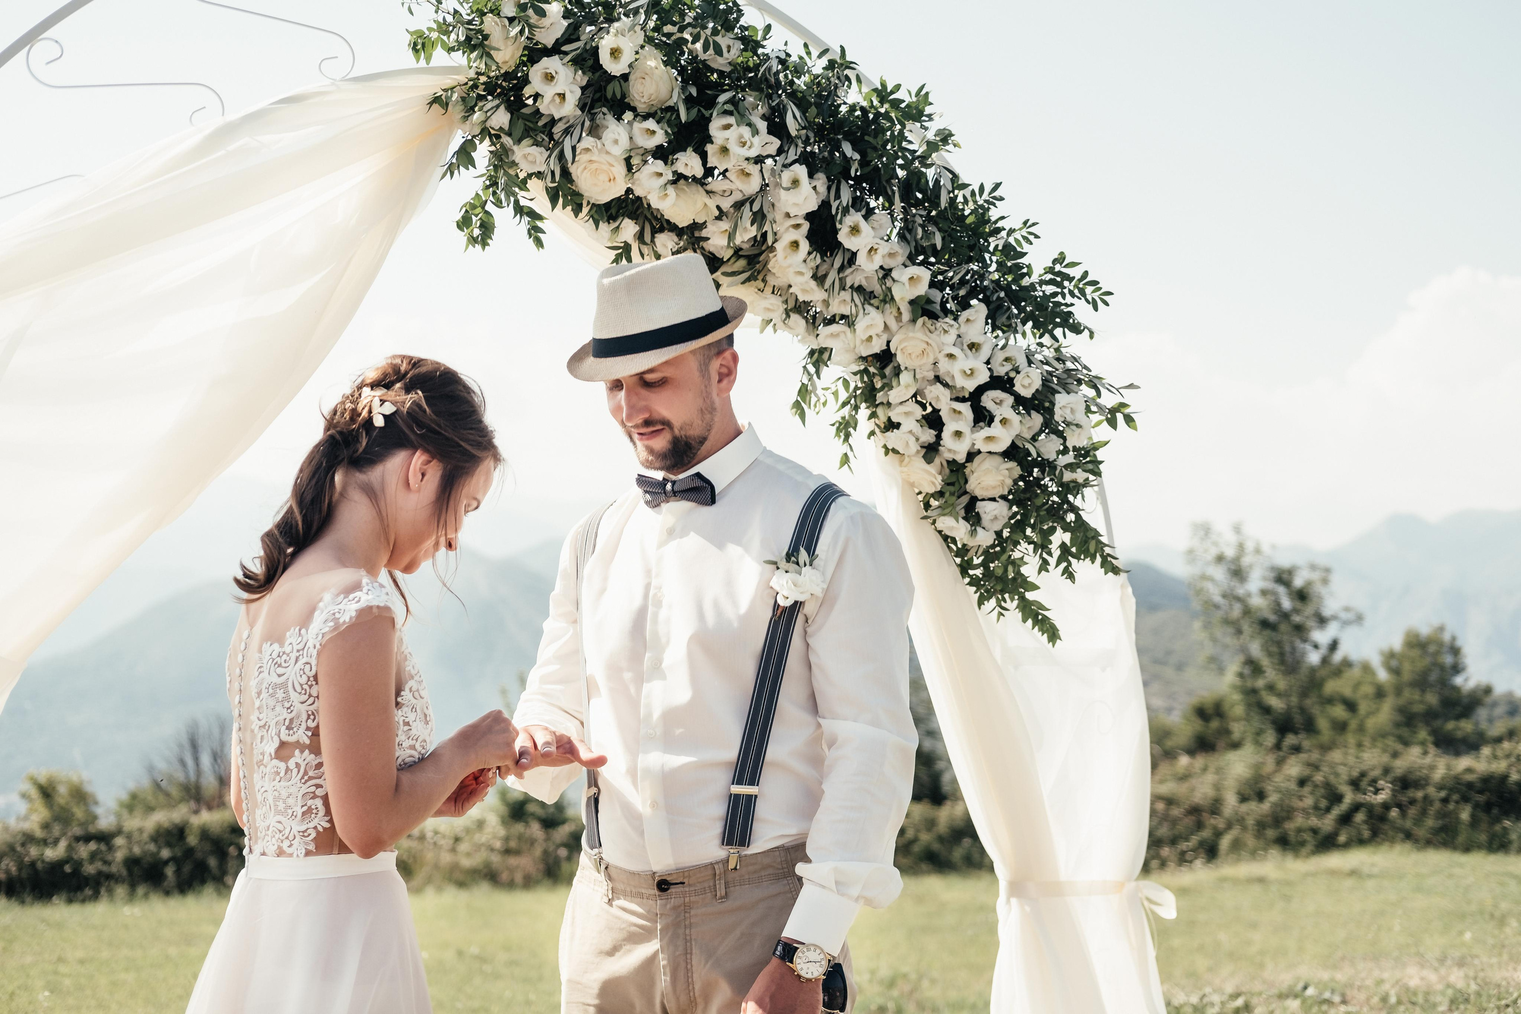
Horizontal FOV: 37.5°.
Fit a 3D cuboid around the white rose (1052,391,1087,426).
[{"bbox_3d":[0.473,-0.151,3.430,0.053,0.053,0.048,1,-2,-15],"label":"white rose"}]

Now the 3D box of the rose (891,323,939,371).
[{"bbox_3d":[0.240,-0.249,3.500,0.076,0.074,0.064,0,-2,0],"label":"rose"}]

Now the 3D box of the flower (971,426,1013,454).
[{"bbox_3d":[0.351,-0.102,3.400,0.065,0.043,0.046,0,-2,0],"label":"flower"}]

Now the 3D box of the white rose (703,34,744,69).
[{"bbox_3d":[-0.063,-0.722,3.550,0.066,0.058,0.050,0,6,-9],"label":"white rose"}]

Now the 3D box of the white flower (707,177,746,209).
[{"bbox_3d":[-0.057,-0.493,3.520,0.062,0.053,0.050,0,21,-6],"label":"white flower"}]

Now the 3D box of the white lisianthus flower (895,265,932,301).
[{"bbox_3d":[0.244,-0.358,3.580,0.056,0.055,0.047,1,20,-23],"label":"white lisianthus flower"}]

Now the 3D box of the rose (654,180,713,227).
[{"bbox_3d":[-0.114,-0.474,3.500,0.092,0.078,0.072,0,32,-7],"label":"rose"}]

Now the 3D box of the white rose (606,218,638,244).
[{"bbox_3d":[-0.219,-0.434,3.520,0.050,0.046,0.047,1,17,-26],"label":"white rose"}]

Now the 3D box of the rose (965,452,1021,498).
[{"bbox_3d":[0.360,-0.050,3.480,0.085,0.075,0.070,0,30,0],"label":"rose"}]

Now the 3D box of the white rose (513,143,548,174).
[{"bbox_3d":[-0.359,-0.545,3.500,0.054,0.047,0.047,0,-2,6],"label":"white rose"}]

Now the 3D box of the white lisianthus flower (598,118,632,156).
[{"bbox_3d":[-0.229,-0.581,3.520,0.051,0.054,0.046,0,18,0],"label":"white lisianthus flower"}]

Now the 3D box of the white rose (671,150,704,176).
[{"bbox_3d":[-0.114,-0.537,3.500,0.052,0.044,0.045,0,30,7],"label":"white rose"}]

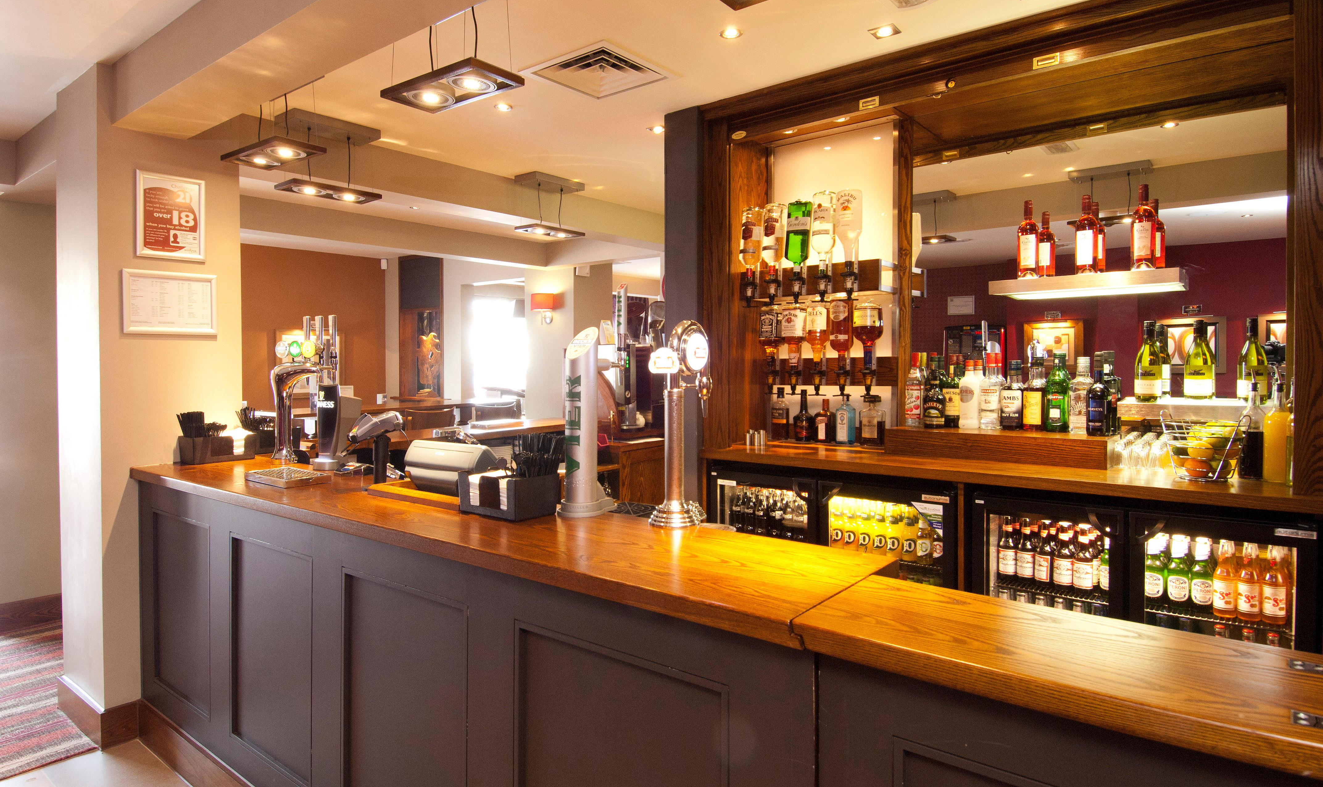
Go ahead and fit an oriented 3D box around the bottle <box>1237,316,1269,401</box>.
[{"bbox_3d":[1.960,-0.108,2.312,0.083,0.285,0.083,1,3,39],"label":"bottle"}]

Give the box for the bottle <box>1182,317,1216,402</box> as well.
[{"bbox_3d":[1.850,-0.116,2.400,0.084,0.282,0.084,1,3,39],"label":"bottle"}]

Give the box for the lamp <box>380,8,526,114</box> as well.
[{"bbox_3d":[-0.673,-1.104,2.248,0.440,0.250,0.200,1,1,34],"label":"lamp"}]

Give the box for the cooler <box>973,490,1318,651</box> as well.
[{"bbox_3d":[1.625,0.792,2.425,0.905,0.880,0.520,1,1,37],"label":"cooler"}]

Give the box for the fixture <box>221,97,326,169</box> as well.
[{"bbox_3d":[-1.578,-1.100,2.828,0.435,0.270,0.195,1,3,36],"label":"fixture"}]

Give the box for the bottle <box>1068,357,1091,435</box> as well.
[{"bbox_3d":[1.605,0.004,2.673,0.079,0.294,0.079,1,3,39],"label":"bottle"}]

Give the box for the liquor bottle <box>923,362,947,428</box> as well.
[{"bbox_3d":[1.129,0.009,2.883,0.085,0.278,0.082,1,1,37],"label":"liquor bottle"}]

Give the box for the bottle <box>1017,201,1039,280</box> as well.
[{"bbox_3d":[1.404,-0.583,2.668,0.075,0.308,0.075,1,3,39],"label":"bottle"}]

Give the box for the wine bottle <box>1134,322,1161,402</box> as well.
[{"bbox_3d":[1.731,-0.111,2.480,0.078,0.291,0.078,1,2,37],"label":"wine bottle"}]

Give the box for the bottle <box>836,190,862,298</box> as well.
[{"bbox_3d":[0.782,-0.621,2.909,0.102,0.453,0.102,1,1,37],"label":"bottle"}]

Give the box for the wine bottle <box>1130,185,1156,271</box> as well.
[{"bbox_3d":[1.708,-0.585,2.469,0.074,0.298,0.074,1,2,37],"label":"wine bottle"}]

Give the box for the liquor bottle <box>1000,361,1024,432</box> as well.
[{"bbox_3d":[1.421,0.006,2.816,0.082,0.280,0.074,1,2,33],"label":"liquor bottle"}]

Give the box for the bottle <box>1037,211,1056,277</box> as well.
[{"bbox_3d":[1.584,-0.601,2.871,0.073,0.294,0.073,1,1,37],"label":"bottle"}]

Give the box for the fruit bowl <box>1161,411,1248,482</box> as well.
[{"bbox_3d":[1.772,0.172,2.280,0.213,0.205,0.213,1,3,39],"label":"fruit bowl"}]

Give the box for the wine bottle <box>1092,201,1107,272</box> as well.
[{"bbox_3d":[1.693,-0.595,2.715,0.073,0.298,0.073,1,1,37],"label":"wine bottle"}]

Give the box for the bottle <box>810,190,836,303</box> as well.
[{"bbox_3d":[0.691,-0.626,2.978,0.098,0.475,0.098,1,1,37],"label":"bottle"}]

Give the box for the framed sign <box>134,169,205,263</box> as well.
[{"bbox_3d":[-1.960,-0.709,2.800,0.020,0.327,0.240,1,2,39],"label":"framed sign"}]

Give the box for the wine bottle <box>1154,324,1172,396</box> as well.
[{"bbox_3d":[1.867,-0.118,2.616,0.081,0.283,0.081,1,3,39],"label":"wine bottle"}]

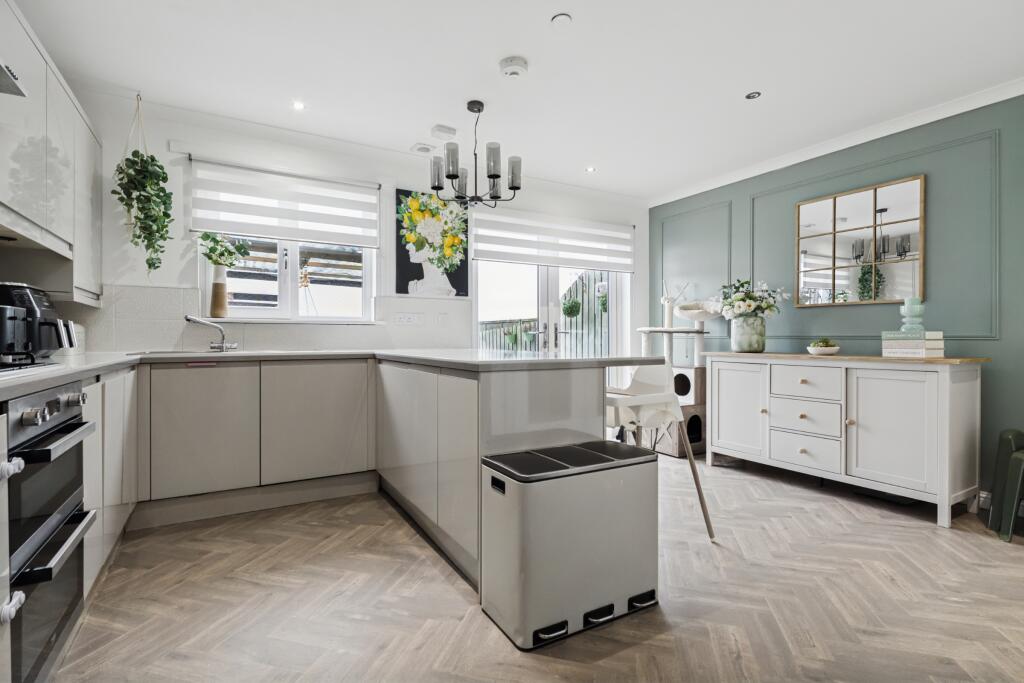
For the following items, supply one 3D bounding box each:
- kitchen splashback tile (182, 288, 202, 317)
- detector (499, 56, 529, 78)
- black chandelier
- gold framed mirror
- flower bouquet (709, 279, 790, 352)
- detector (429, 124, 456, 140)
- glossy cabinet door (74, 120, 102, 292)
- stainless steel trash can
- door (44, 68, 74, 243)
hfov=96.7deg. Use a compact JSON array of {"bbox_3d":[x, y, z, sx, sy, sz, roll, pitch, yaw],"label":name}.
[{"bbox_3d":[-2.096,-0.252,2.979,0.095,0.190,0.010,0,0,-30],"label":"kitchen splashback tile"},{"bbox_3d":[0.013,-1.411,2.358,0.142,0.048,0.142,0,0,0],"label":"detector"},{"bbox_3d":[-0.225,-1.138,2.770,0.550,0.600,0.520,0,0,-5],"label":"black chandelier"},{"bbox_3d":[2.394,-0.647,3.180,0.030,0.810,0.785,0,0,-31],"label":"gold framed mirror"},{"bbox_3d":[1.877,-0.177,3.595,0.390,0.560,0.480,0,0,-31],"label":"flower bouquet"},{"bbox_3d":[-0.461,-1.420,3.085,0.145,0.042,0.105,0,0,-31],"label":"detector"},{"bbox_3d":[-2.344,-0.722,2.506,0.022,0.890,0.600,0,0,-32],"label":"glossy cabinet door"},{"bbox_3d":[0.229,0.719,1.727,0.605,0.578,0.285,0,0,-29],"label":"stainless steel trash can"},{"bbox_3d":[-2.053,-0.811,2.056,0.022,0.679,0.395,0,0,-32],"label":"door"}]

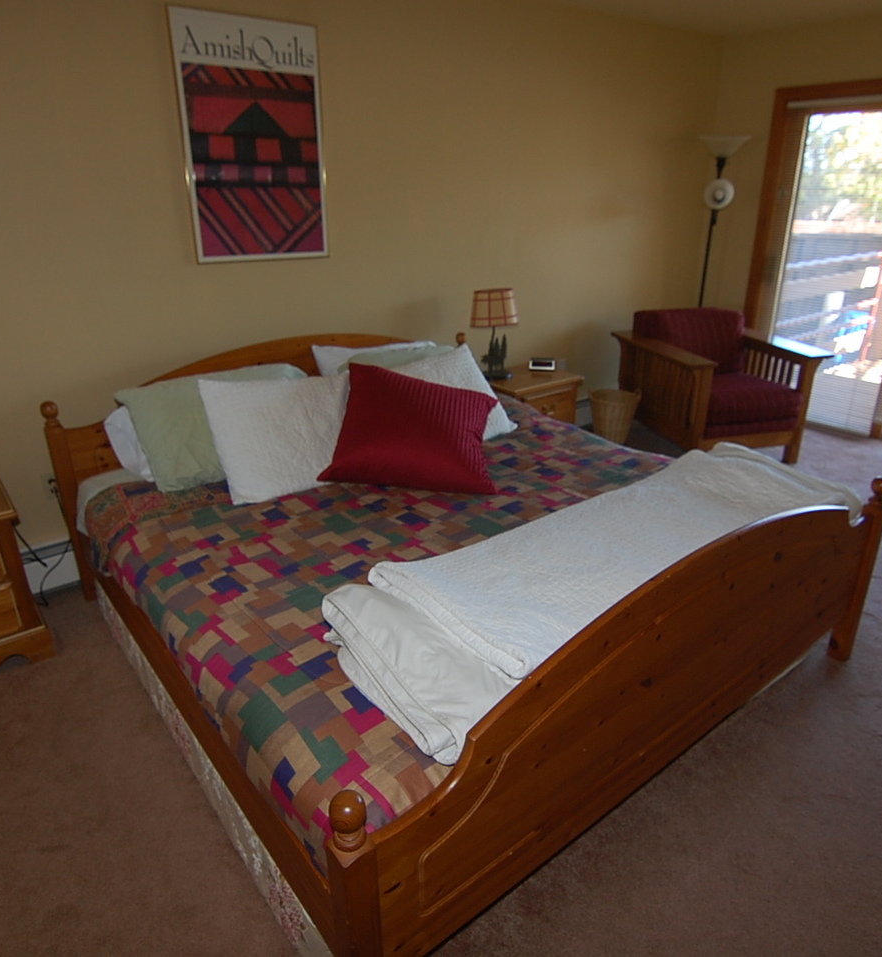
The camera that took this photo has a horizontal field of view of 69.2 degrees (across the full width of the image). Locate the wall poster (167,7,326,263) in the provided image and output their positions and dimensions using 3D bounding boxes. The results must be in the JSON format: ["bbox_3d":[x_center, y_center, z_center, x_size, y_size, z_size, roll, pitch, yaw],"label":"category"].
[{"bbox_3d":[-0.797,-1.459,2.805,0.645,0.945,0.025,-18,27,-36],"label":"wall poster"}]

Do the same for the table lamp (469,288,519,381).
[{"bbox_3d":[0.324,-0.800,3.599,0.260,0.475,0.245,-18,27,-36],"label":"table lamp"}]

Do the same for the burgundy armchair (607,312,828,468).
[{"bbox_3d":[1.693,-0.651,4.085,0.860,0.830,0.980,-6,22,-13],"label":"burgundy armchair"}]

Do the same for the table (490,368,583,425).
[{"bbox_3d":[0.473,-0.329,3.781,0.500,0.545,0.475,-18,27,-36],"label":"table"}]

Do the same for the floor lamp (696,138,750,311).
[{"bbox_3d":[1.810,-1.349,4.419,0.340,1.830,0.340,-18,27,-36],"label":"floor lamp"}]

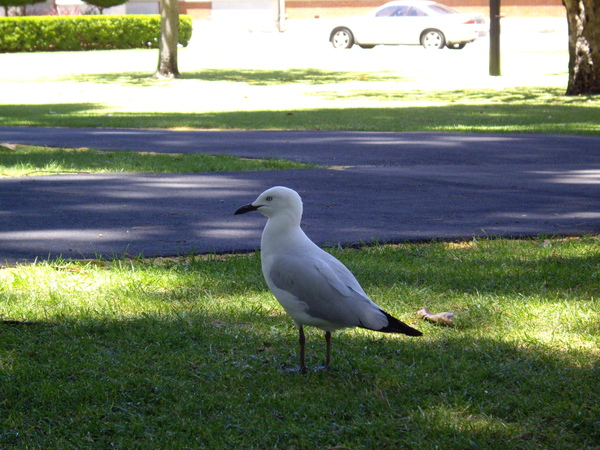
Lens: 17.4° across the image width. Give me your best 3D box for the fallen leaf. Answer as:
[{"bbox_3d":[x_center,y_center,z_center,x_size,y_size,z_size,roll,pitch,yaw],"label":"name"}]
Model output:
[{"bbox_3d":[0.239,0.161,3.450,0.065,0.026,0.042,2,6,20],"label":"fallen leaf"}]

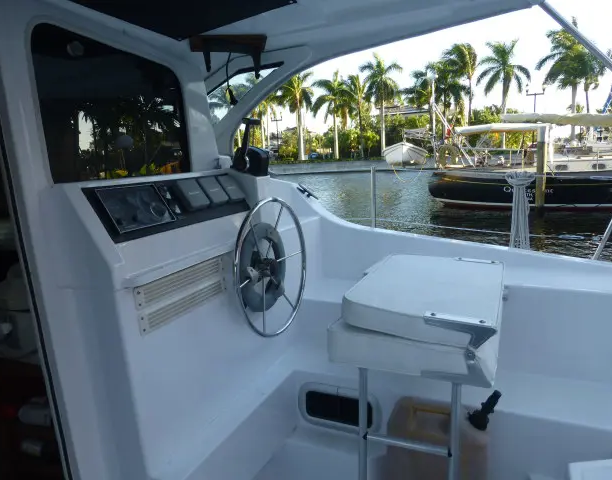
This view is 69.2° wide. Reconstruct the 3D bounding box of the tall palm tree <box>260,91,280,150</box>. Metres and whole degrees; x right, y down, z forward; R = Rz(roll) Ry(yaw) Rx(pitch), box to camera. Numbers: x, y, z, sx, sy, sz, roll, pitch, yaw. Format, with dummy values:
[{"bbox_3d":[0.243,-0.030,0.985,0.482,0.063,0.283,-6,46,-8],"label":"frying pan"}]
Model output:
[{"bbox_3d":[-5.399,-15.397,59.148,3.940,8.920,3.940,-2,11,0],"label":"tall palm tree"}]

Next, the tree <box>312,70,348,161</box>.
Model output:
[{"bbox_3d":[2.982,-13.464,48.109,4.150,9.330,4.150,-2,11,0],"label":"tree"}]

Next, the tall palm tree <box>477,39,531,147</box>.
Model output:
[{"bbox_3d":[19.580,-14.323,43.989,5.230,10.590,5.230,-2,11,0],"label":"tall palm tree"}]

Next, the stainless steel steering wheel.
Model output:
[{"bbox_3d":[-0.151,0.111,1.823,0.100,0.560,0.560,-3,9,26],"label":"stainless steel steering wheel"}]

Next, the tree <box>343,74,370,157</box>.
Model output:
[{"bbox_3d":[5.870,-13.627,49.146,3.370,8.940,3.370,-2,11,0],"label":"tree"}]

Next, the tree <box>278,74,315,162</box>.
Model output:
[{"bbox_3d":[-0.691,-13.034,47.137,4.170,9.040,4.170,-2,11,0],"label":"tree"}]

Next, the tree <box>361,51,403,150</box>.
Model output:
[{"bbox_3d":[8.100,-14.173,46.978,4.350,10.700,4.350,-2,11,0],"label":"tree"}]

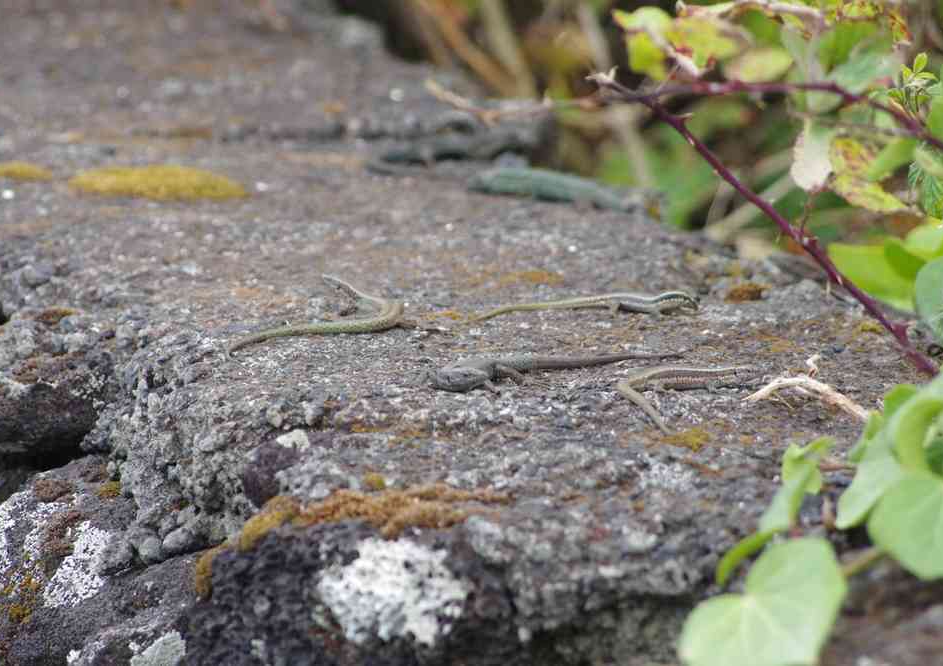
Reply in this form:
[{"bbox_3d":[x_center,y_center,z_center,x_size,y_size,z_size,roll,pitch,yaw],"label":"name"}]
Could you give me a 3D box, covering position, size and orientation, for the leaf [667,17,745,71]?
[{"bbox_3d":[0.120,-0.148,5.550,0.039,0.025,0.020,0,13,0],"label":"leaf"}]

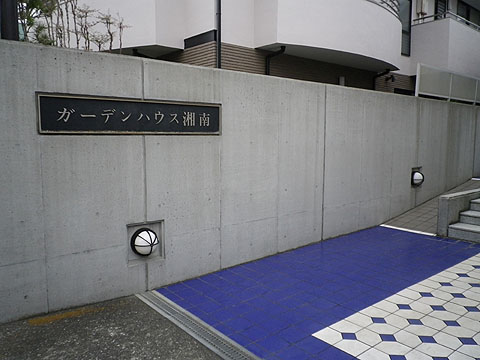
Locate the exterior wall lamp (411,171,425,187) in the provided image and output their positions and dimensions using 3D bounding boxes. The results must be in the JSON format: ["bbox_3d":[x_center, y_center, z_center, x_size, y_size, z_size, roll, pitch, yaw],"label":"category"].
[{"bbox_3d":[3.348,-0.018,7.256,0.275,0.275,0.170,-5,7,-39],"label":"exterior wall lamp"}]

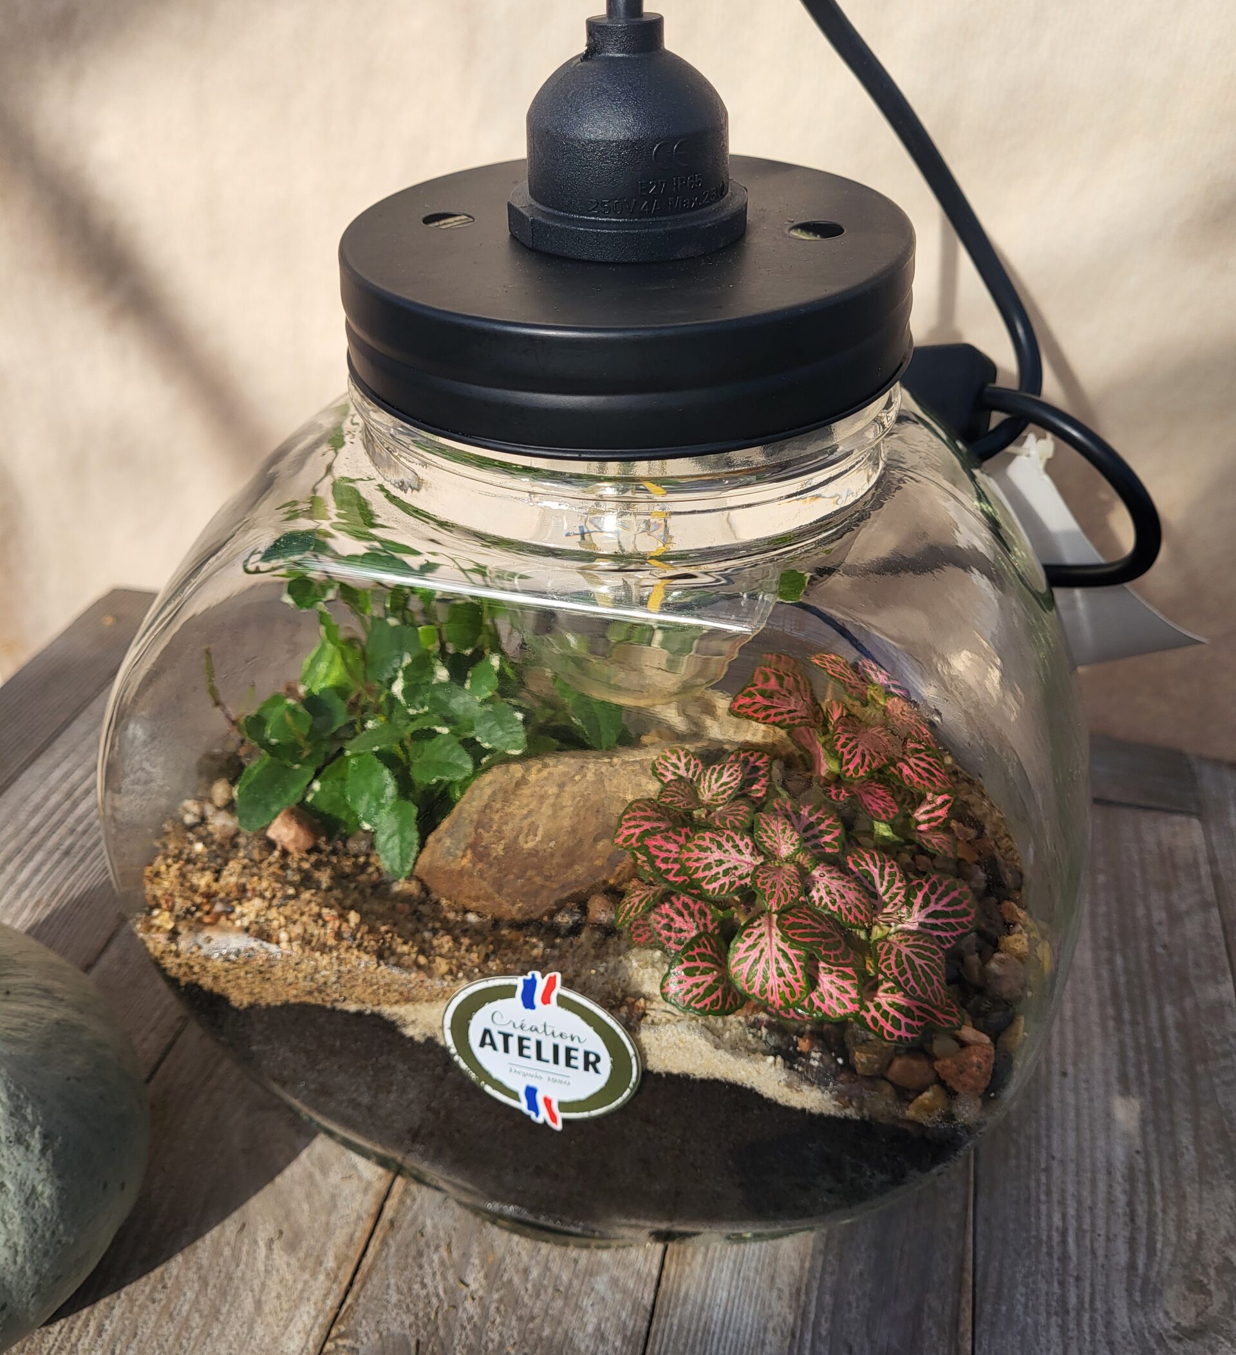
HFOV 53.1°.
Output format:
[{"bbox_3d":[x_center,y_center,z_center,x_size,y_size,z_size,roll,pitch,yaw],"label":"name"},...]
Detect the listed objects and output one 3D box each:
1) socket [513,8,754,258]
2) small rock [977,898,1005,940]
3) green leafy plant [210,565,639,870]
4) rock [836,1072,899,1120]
[{"bbox_3d":[0.002,-0.111,0.252,0.050,0.040,0.050,0,36,0],"label":"socket"},{"bbox_3d":[0.102,0.066,0.340,0.009,0.010,0.012,1,36,0],"label":"small rock"},{"bbox_3d":[-0.051,0.010,0.334,0.105,0.063,0.066,-2,36,0],"label":"green leafy plant"},{"bbox_3d":[0.062,0.104,0.307,0.015,0.011,0.012,1,36,0],"label":"rock"}]

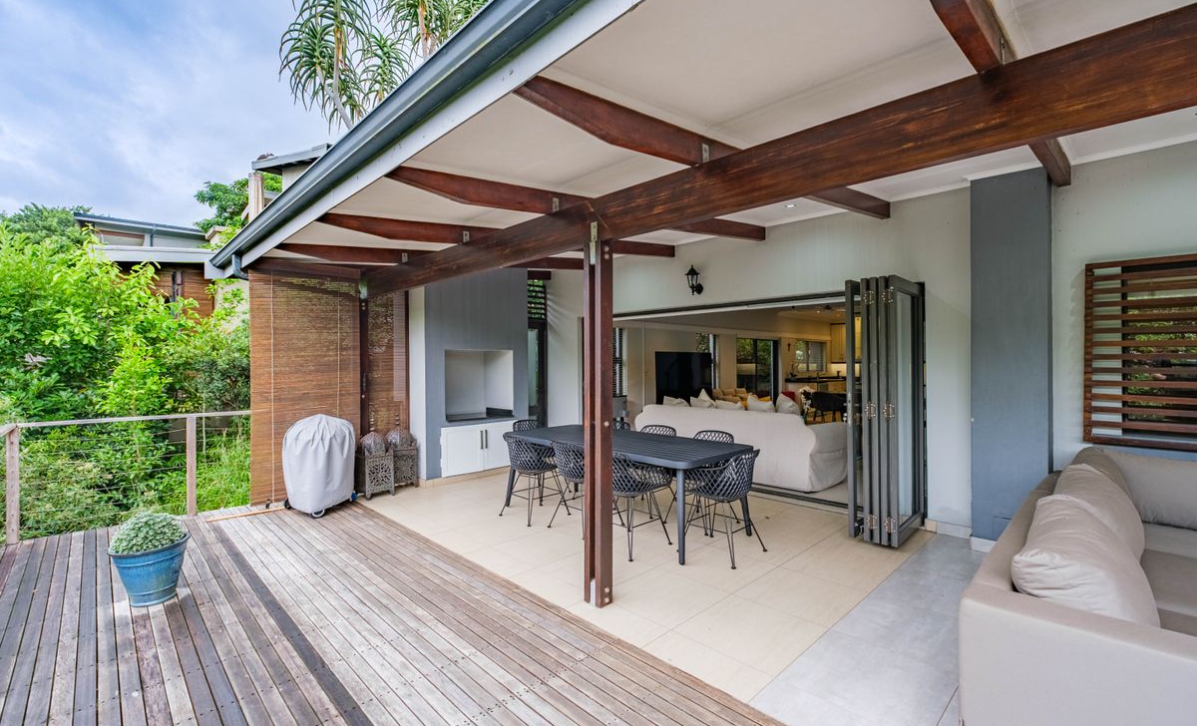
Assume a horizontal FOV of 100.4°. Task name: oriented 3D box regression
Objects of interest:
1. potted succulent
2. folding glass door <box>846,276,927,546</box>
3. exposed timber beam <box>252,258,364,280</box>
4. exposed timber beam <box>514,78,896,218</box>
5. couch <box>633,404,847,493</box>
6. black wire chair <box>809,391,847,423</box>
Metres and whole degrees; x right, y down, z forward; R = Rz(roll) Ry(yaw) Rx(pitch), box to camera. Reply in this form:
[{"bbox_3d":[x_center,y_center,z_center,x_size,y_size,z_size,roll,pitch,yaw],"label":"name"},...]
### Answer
[{"bbox_3d":[-2.768,1.217,3.096,0.385,0.490,0.385,0,0,-44],"label":"potted succulent"},{"bbox_3d":[2.468,0.362,4.271,0.830,2.140,0.360,0,0,-44],"label":"folding glass door"},{"bbox_3d":[-3.067,-0.992,5.292,1.060,0.130,0.070,0,0,-44],"label":"exposed timber beam"},{"bbox_3d":[1.144,-1.129,3.094,3.930,0.180,0.065,-8,6,-43],"label":"exposed timber beam"},{"bbox_3d":[1.786,1.009,6.808,0.980,0.840,2.650,0,0,-44],"label":"couch"},{"bbox_3d":[4.819,1.045,10.500,0.600,0.820,0.620,0,0,-44],"label":"black wire chair"}]

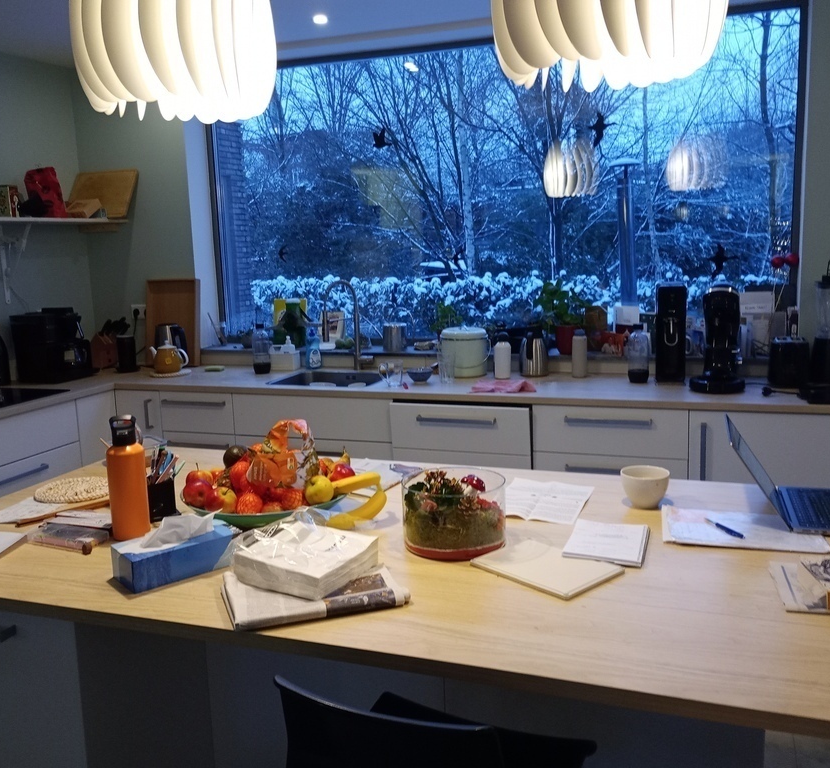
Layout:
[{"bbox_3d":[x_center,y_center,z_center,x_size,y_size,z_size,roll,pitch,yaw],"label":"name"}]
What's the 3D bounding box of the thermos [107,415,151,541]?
[{"bbox_3d":[-0.626,0.201,1.796,0.079,0.263,0.079,2,10,20],"label":"thermos"}]

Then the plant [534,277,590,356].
[{"bbox_3d":[0.691,-0.321,3.902,0.265,0.352,0.240,2,10,20],"label":"plant"}]

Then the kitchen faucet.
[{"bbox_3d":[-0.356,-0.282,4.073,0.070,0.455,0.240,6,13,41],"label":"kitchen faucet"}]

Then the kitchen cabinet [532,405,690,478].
[{"bbox_3d":[0.867,0.435,3.568,0.600,0.820,0.600,2,10,20],"label":"kitchen cabinet"}]

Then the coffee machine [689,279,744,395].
[{"bbox_3d":[1.210,-0.189,3.300,0.205,0.420,0.270,2,10,20],"label":"coffee machine"}]

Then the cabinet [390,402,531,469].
[{"bbox_3d":[0.284,0.406,3.697,0.600,0.750,0.580,2,10,20],"label":"cabinet"}]

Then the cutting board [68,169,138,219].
[{"bbox_3d":[-1.712,-1.032,4.510,0.400,0.295,0.022,2,-18,20],"label":"cutting board"}]

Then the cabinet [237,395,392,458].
[{"bbox_3d":[-0.356,0.400,4.011,0.785,0.820,0.600,2,10,20],"label":"cabinet"}]

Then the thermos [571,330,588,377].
[{"bbox_3d":[0.741,-0.136,3.709,0.067,0.215,0.067,2,10,20],"label":"thermos"}]

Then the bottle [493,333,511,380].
[{"bbox_3d":[0.398,-0.128,3.742,0.076,0.210,0.076,2,10,20],"label":"bottle"}]

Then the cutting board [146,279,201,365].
[{"bbox_3d":[-1.317,-0.326,4.498,0.302,0.466,0.050,2,1,20],"label":"cutting board"}]

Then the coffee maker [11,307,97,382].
[{"bbox_3d":[-1.817,-0.201,4.215,0.300,0.345,0.320,2,10,20],"label":"coffee maker"}]

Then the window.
[{"bbox_3d":[0.283,-0.931,4.094,2.970,1.476,0.100,2,10,20],"label":"window"}]

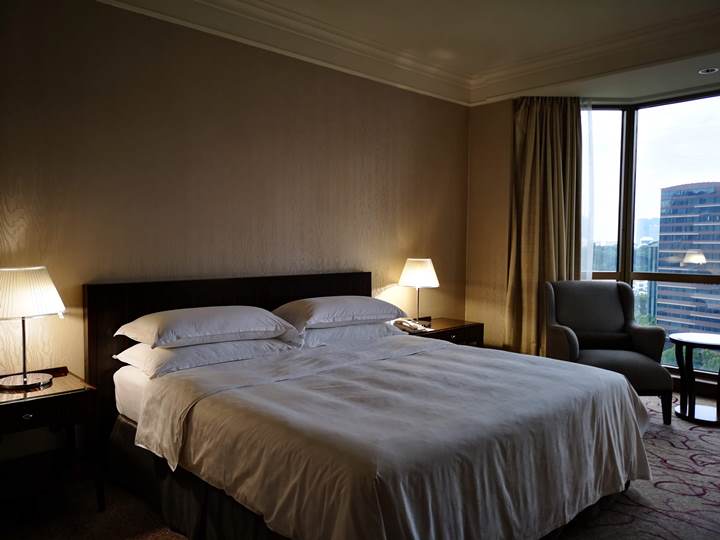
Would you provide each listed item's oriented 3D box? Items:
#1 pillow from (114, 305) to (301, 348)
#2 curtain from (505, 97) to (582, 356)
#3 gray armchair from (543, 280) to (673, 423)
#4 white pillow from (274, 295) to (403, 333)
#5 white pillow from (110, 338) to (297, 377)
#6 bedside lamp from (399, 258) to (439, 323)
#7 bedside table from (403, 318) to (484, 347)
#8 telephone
[{"bbox_3d":[-0.836,0.297,3.149,0.902,0.171,0.546,-2,4,-43],"label":"pillow"},{"bbox_3d":[1.640,-0.244,5.047,0.660,2.560,0.180,0,3,2],"label":"curtain"},{"bbox_3d":[1.876,0.590,4.343,0.730,0.980,0.770,0,3,3],"label":"gray armchair"},{"bbox_3d":[-0.151,0.272,3.783,0.914,0.171,0.546,-2,4,-43],"label":"white pillow"},{"bbox_3d":[-0.832,0.446,3.170,0.927,0.152,0.533,-2,4,-43],"label":"white pillow"},{"bbox_3d":[0.491,0.190,4.695,0.348,0.561,0.348,0,3,0],"label":"bedside lamp"},{"bbox_3d":[0.608,0.760,4.713,0.876,0.591,0.457,-2,4,-43],"label":"bedside table"},{"bbox_3d":[0.415,0.442,4.435,0.230,0.085,0.200,2,3,30],"label":"telephone"}]

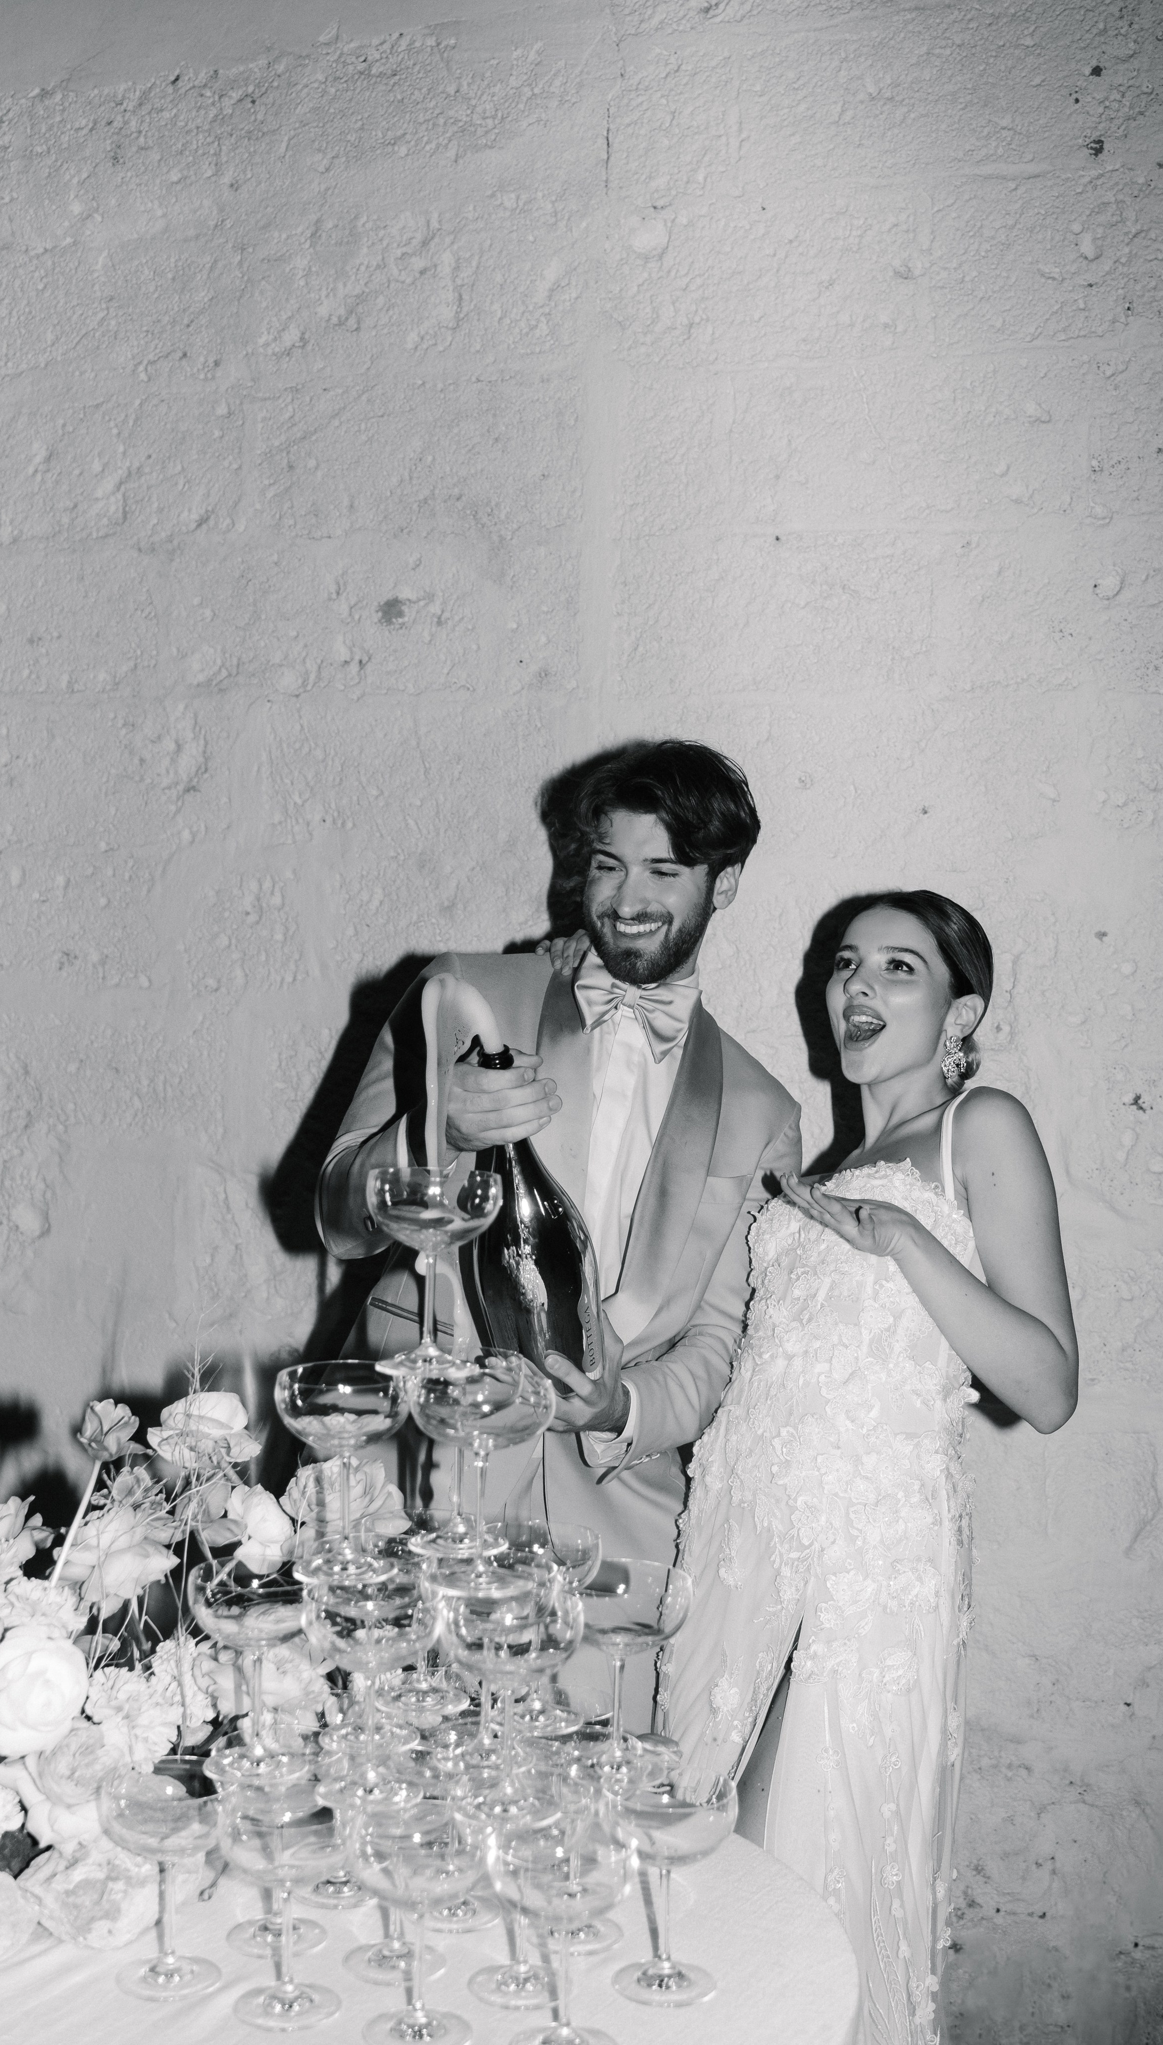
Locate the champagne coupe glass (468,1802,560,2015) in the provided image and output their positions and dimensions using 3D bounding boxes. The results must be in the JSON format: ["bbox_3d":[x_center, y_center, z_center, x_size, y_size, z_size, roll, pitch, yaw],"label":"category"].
[{"bbox_3d":[-0.043,0.609,1.641,0.099,0.142,0.099,1,2,0],"label":"champagne coupe glass"}]

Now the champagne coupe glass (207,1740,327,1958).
[{"bbox_3d":[-0.230,0.625,1.774,0.102,0.147,0.102,1,1,0],"label":"champagne coupe glass"}]

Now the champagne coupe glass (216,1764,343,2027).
[{"bbox_3d":[-0.208,0.628,1.655,0.102,0.147,0.102,1,1,0],"label":"champagne coupe glass"}]

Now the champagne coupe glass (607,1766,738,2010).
[{"bbox_3d":[0.063,0.631,1.702,0.102,0.147,0.102,1,1,0],"label":"champagne coupe glass"}]

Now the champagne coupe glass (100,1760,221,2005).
[{"bbox_3d":[-0.300,0.626,1.700,0.102,0.147,0.102,1,1,0],"label":"champagne coupe glass"}]

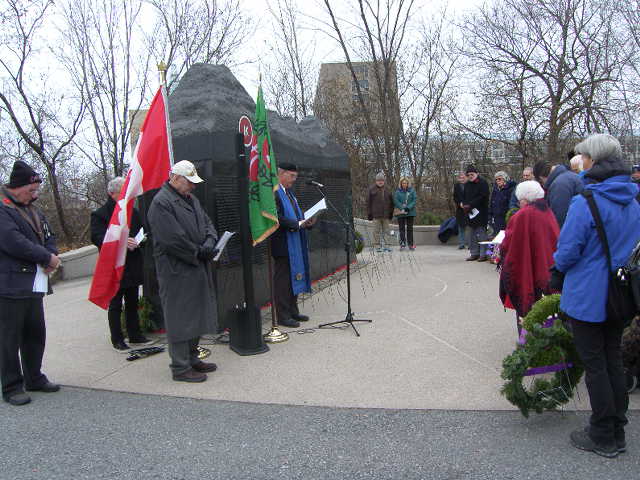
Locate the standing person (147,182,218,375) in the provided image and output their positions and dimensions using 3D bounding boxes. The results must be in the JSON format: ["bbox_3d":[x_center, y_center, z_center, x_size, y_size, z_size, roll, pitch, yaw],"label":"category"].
[{"bbox_3d":[-1.064,0.246,4.103,0.430,1.700,0.520,1,7,23],"label":"standing person"}]

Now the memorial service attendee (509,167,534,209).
[{"bbox_3d":[3.379,-0.334,8.415,0.520,1.680,0.380,2,7,37],"label":"memorial service attendee"}]

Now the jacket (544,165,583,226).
[{"bbox_3d":[2.651,-0.391,5.600,0.460,0.840,0.560,2,7,24],"label":"jacket"}]

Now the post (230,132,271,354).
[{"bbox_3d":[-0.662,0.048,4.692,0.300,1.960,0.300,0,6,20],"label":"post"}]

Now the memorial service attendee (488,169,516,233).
[{"bbox_3d":[3.199,-0.364,9.018,0.380,1.630,0.500,-7,8,-40],"label":"memorial service attendee"}]

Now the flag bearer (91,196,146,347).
[{"bbox_3d":[-1.922,0.193,5.066,0.420,1.660,0.540,3,7,38],"label":"flag bearer"}]

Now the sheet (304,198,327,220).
[{"bbox_3d":[-0.047,-0.317,5.380,0.280,0.020,0.216,-34,28,-3],"label":"sheet"}]

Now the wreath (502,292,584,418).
[{"bbox_3d":[1.514,0.790,3.540,0.530,0.740,0.300,-4,7,-20],"label":"wreath"}]

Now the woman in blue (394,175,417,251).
[{"bbox_3d":[1.872,-0.564,11.418,0.500,1.630,0.340,-1,6,6],"label":"woman in blue"}]

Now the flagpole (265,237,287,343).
[{"bbox_3d":[-0.501,-0.300,5.070,0.260,2.594,0.260,-3,6,0],"label":"flagpole"}]

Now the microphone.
[{"bbox_3d":[-0.048,-0.602,5.517,0.185,0.050,0.050,17,8,4],"label":"microphone"}]

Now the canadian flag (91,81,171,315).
[{"bbox_3d":[-1.634,-0.366,4.463,0.720,1.900,0.300,-1,7,3],"label":"canadian flag"}]

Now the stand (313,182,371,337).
[{"bbox_3d":[0.256,0.197,5.296,0.600,1.460,0.540,-2,6,-3],"label":"stand"}]

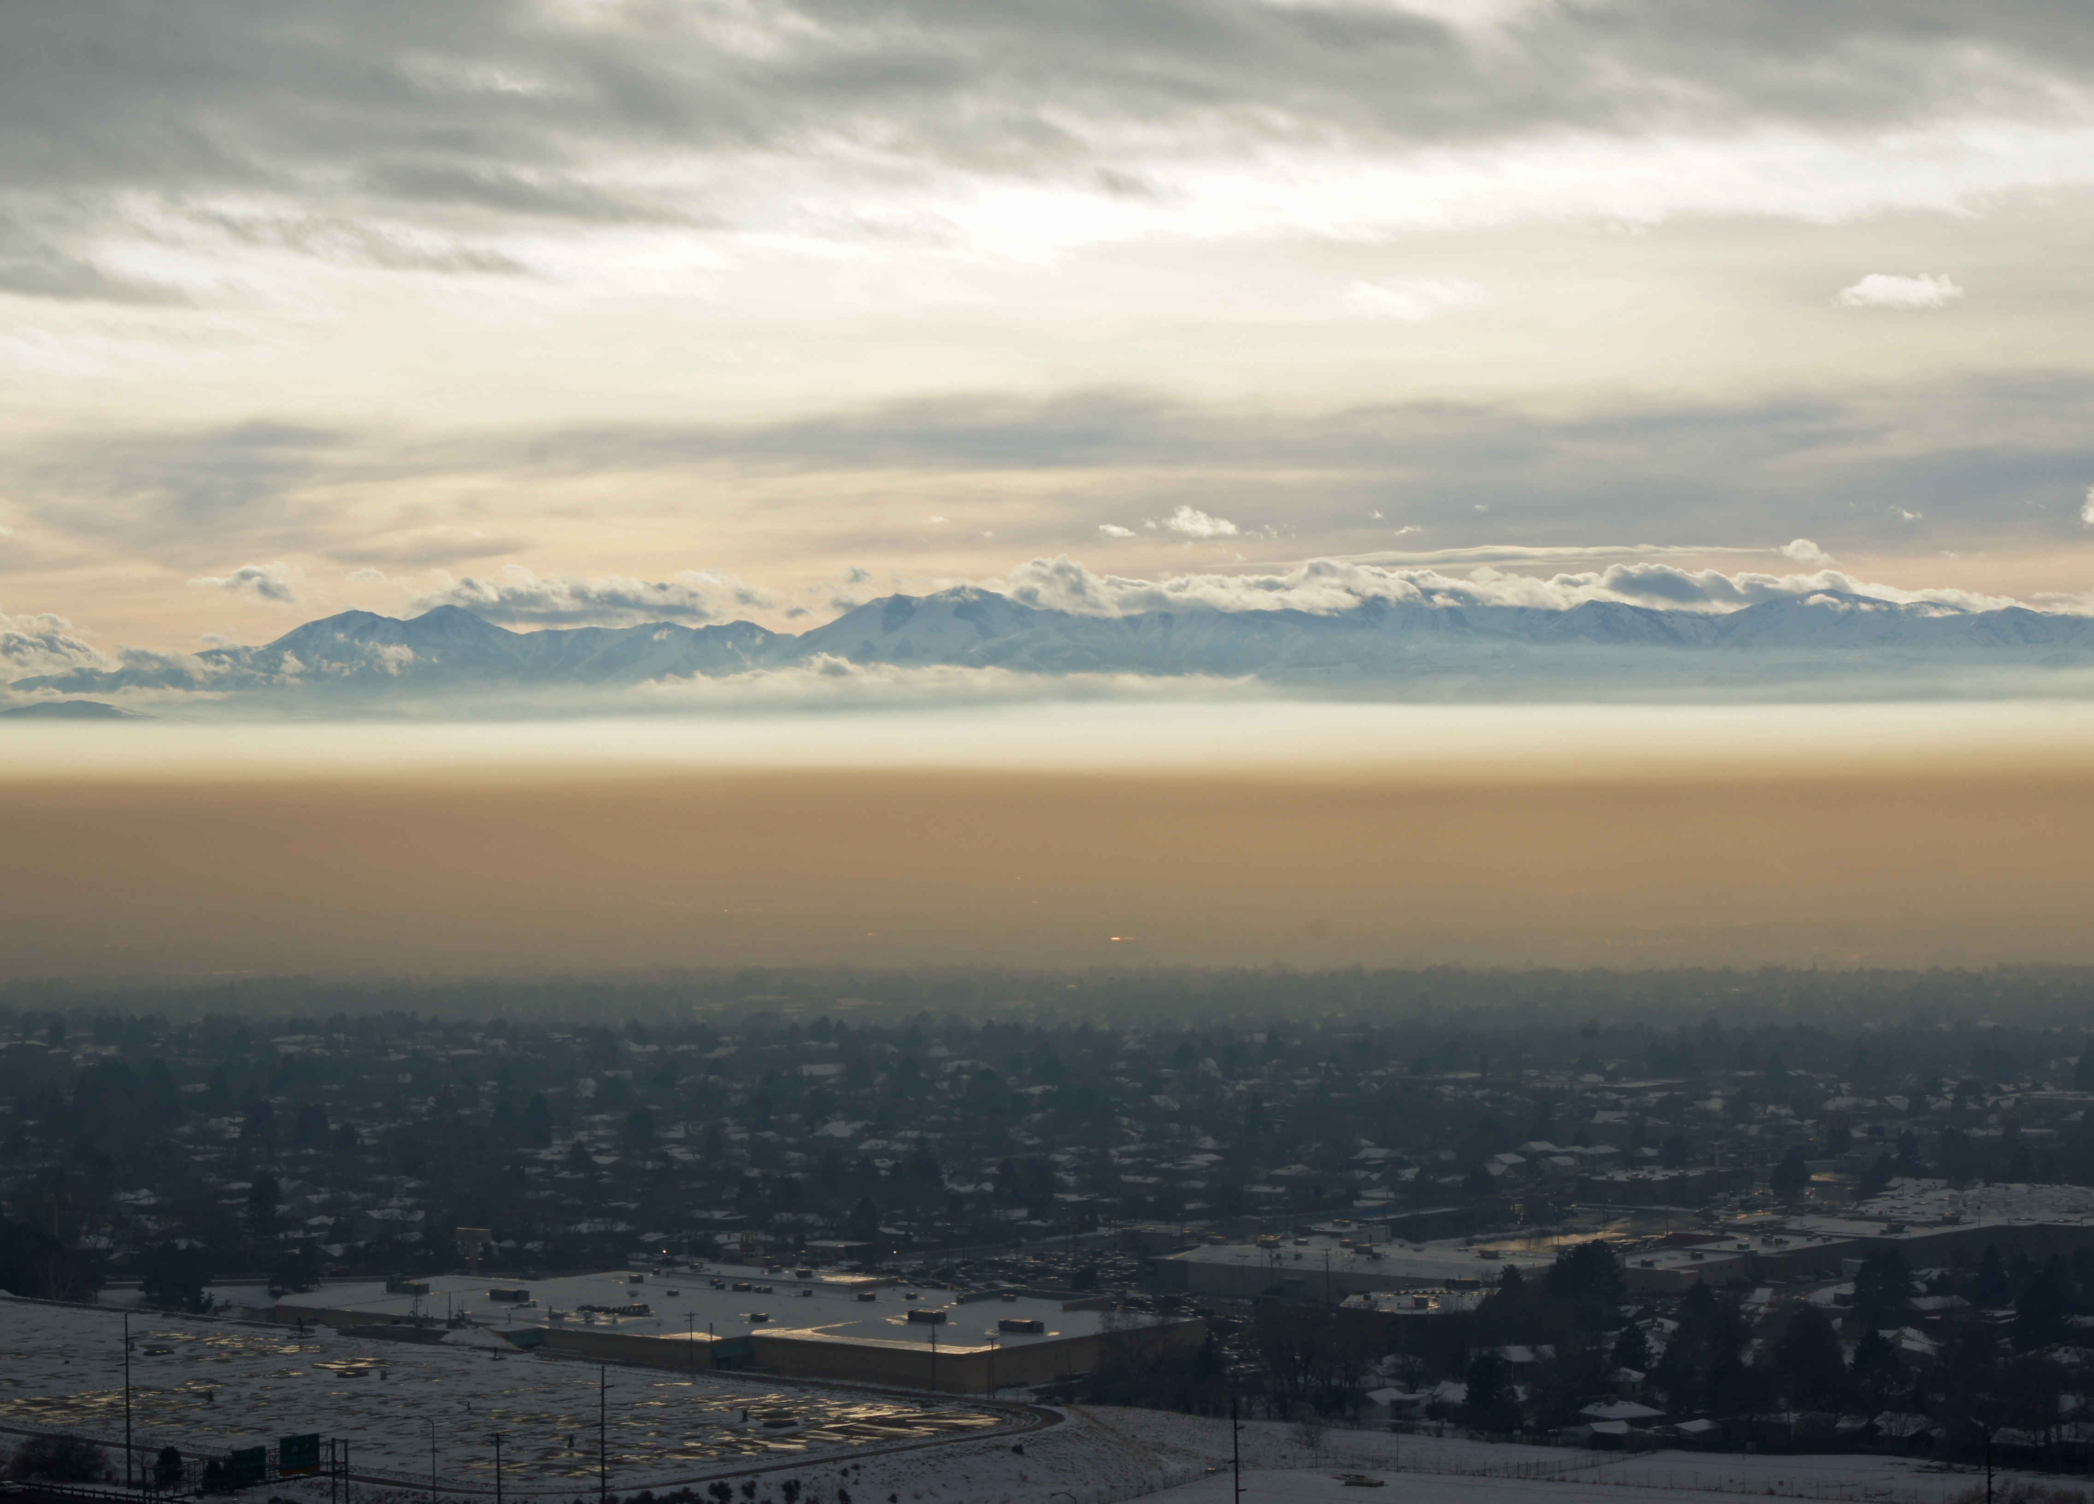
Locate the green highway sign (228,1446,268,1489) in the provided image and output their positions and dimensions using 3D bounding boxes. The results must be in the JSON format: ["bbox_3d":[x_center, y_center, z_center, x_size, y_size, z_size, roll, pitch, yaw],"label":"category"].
[{"bbox_3d":[-91.960,82.380,594.000,0.300,3.750,5.200,0,0,36],"label":"green highway sign"}]

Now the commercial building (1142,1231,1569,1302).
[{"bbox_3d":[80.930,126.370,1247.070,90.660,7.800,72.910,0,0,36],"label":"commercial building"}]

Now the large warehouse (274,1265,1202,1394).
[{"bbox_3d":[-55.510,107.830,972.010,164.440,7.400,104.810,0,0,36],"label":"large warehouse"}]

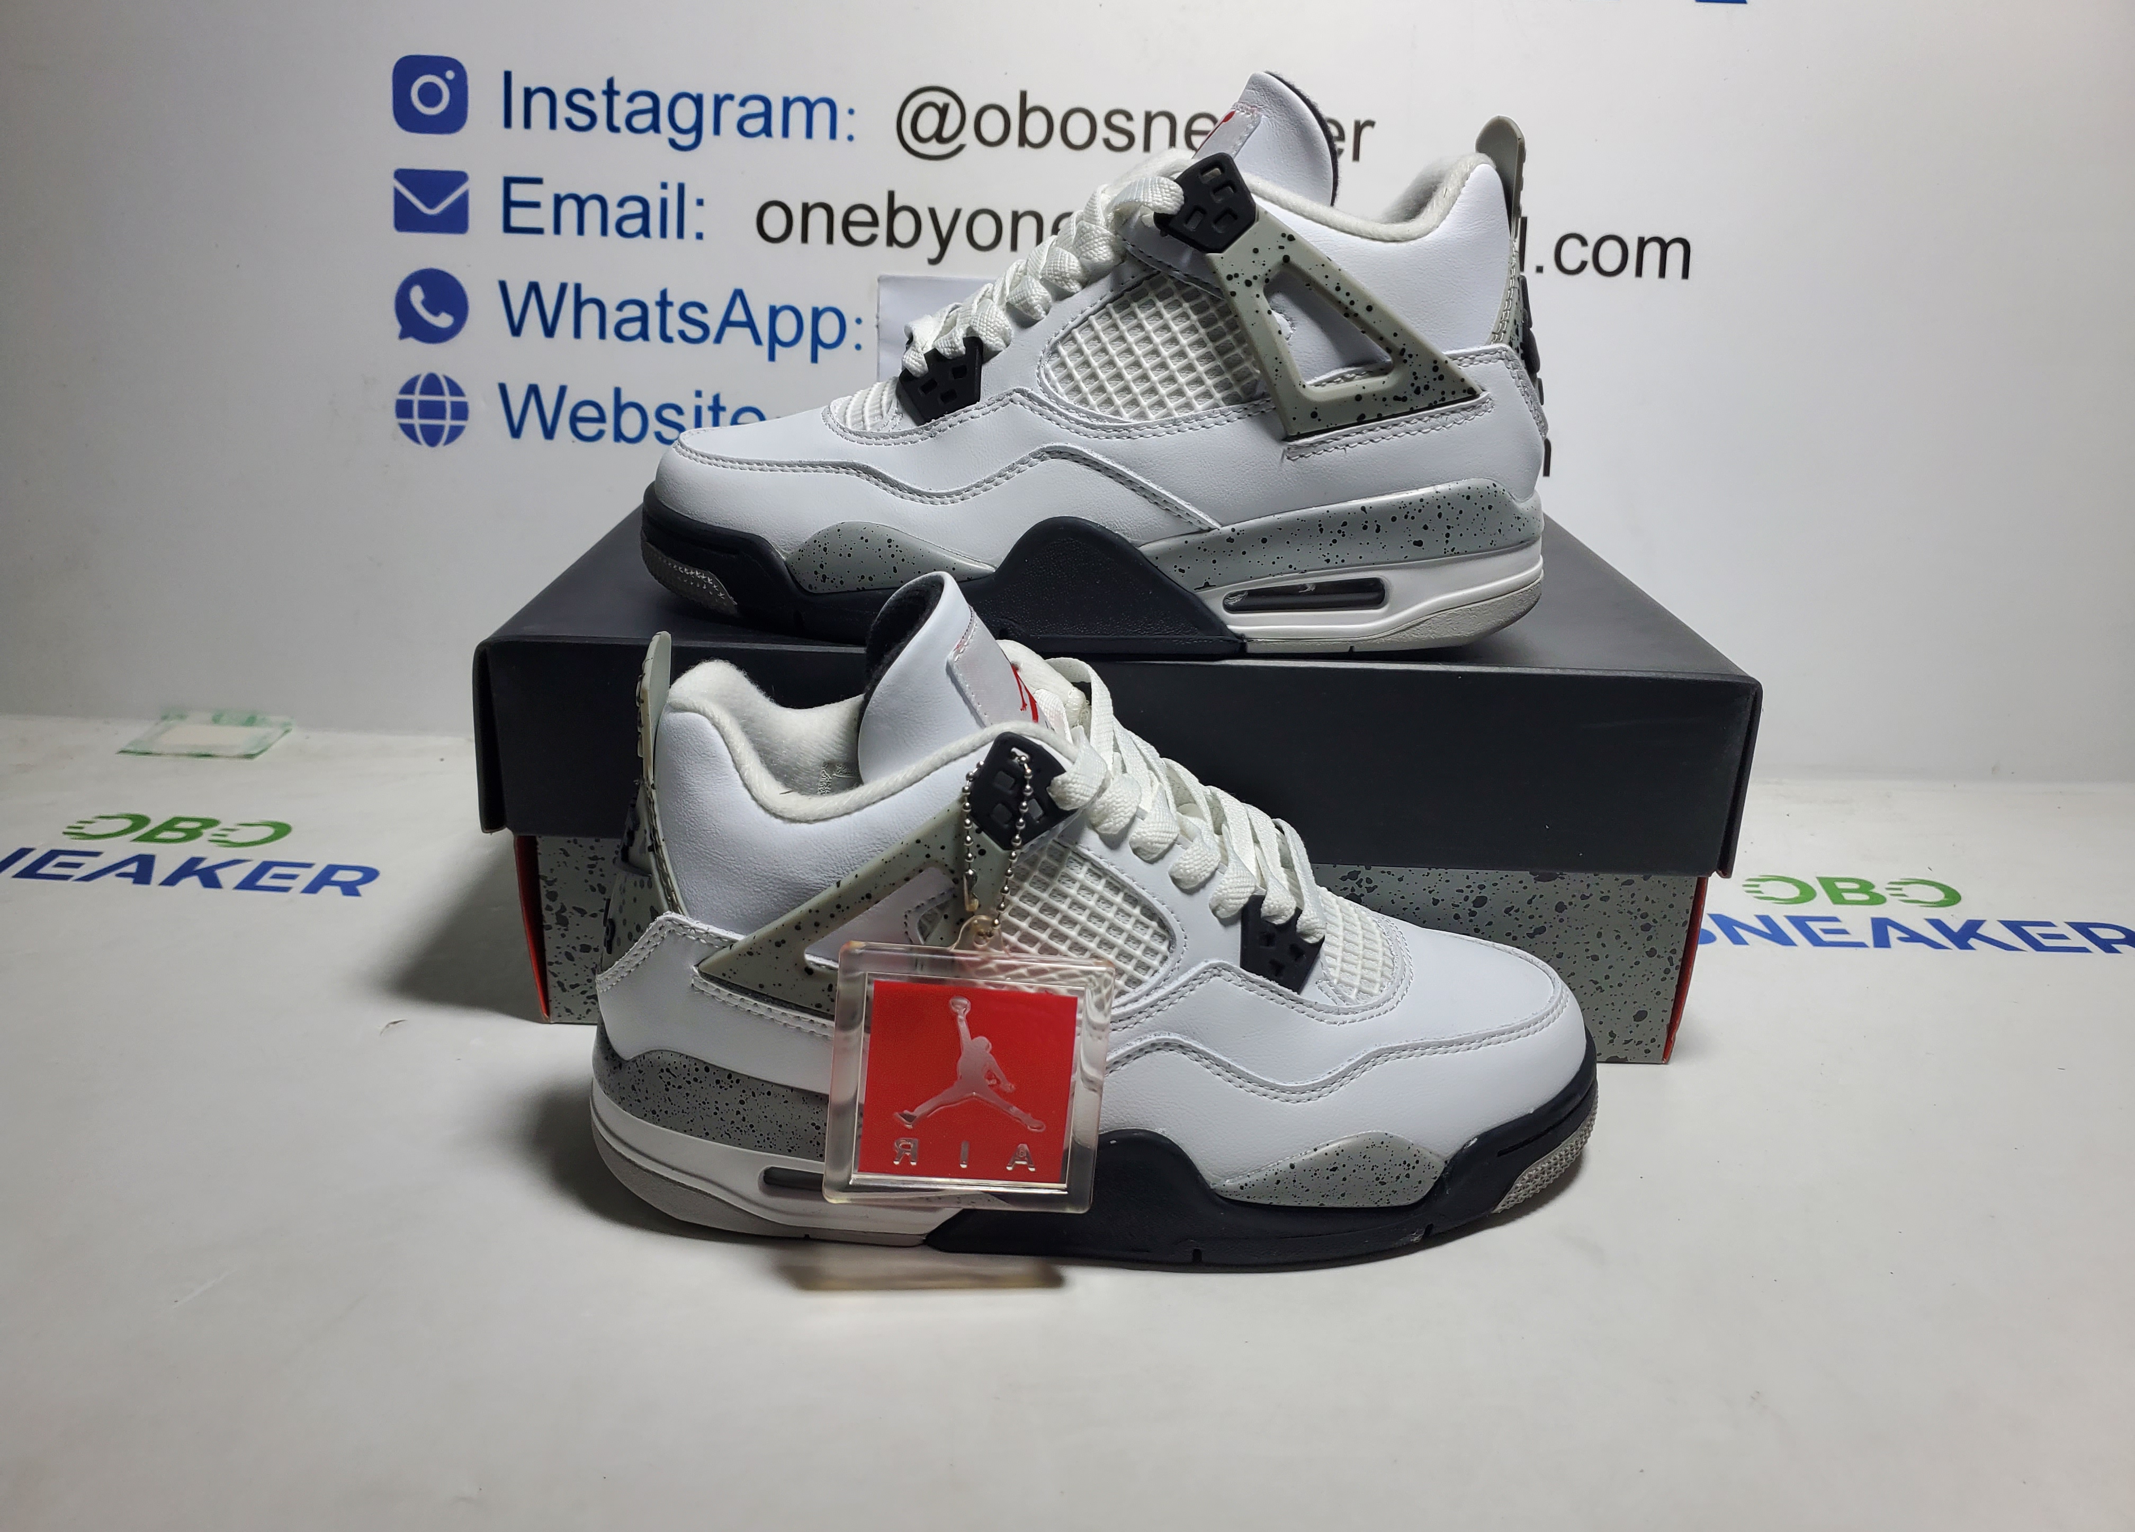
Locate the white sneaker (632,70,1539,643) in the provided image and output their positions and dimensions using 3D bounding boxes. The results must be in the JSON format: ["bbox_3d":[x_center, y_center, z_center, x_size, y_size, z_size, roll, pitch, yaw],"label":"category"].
[{"bbox_3d":[0.009,-0.118,0.458,0.266,0.151,0.102,2,21,-1],"label":"white sneaker"}]

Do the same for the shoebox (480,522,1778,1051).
[{"bbox_3d":[0.014,-0.013,0.567,0.351,0.123,0.230,2,21,-1],"label":"shoebox"}]

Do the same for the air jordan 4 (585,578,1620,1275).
[{"bbox_3d":[0.010,0.030,0.408,0.269,0.157,0.102,2,21,-1],"label":"air jordan 4"}]

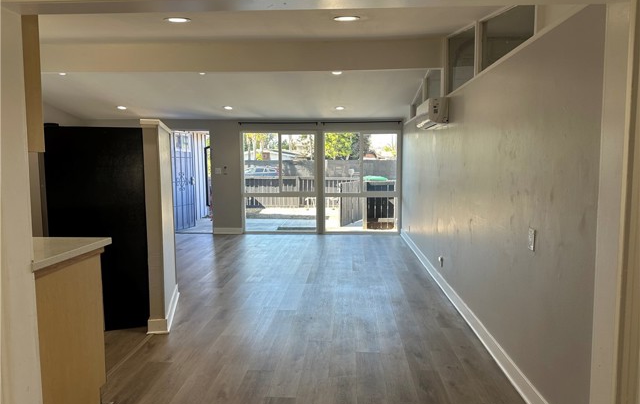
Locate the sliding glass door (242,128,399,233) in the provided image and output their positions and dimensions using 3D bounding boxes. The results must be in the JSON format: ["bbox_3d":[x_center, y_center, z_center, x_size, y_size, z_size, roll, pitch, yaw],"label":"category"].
[{"bbox_3d":[-0.011,-0.370,8.608,3.000,2.014,0.100,0,5,4],"label":"sliding glass door"}]

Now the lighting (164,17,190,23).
[{"bbox_3d":[-1.097,-1.403,3.422,0.190,0.030,0.190,0,15,4],"label":"lighting"}]

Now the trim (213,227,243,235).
[{"bbox_3d":[-1.823,0.574,8.777,0.600,0.135,0.018,0,5,4],"label":"trim"}]

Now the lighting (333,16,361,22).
[{"bbox_3d":[0.212,-1.446,3.508,0.190,0.030,0.190,0,15,4],"label":"lighting"}]

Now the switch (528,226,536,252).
[{"bbox_3d":[1.208,0.220,2.527,0.012,0.124,0.075,0,5,4],"label":"switch"}]

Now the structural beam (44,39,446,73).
[{"bbox_3d":[-1.037,-1.641,5.011,4.864,0.356,0.140,0,5,4],"label":"structural beam"}]

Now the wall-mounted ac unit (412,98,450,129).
[{"bbox_3d":[1.274,-0.979,5.057,0.205,0.290,0.840,0,5,4],"label":"wall-mounted ac unit"}]

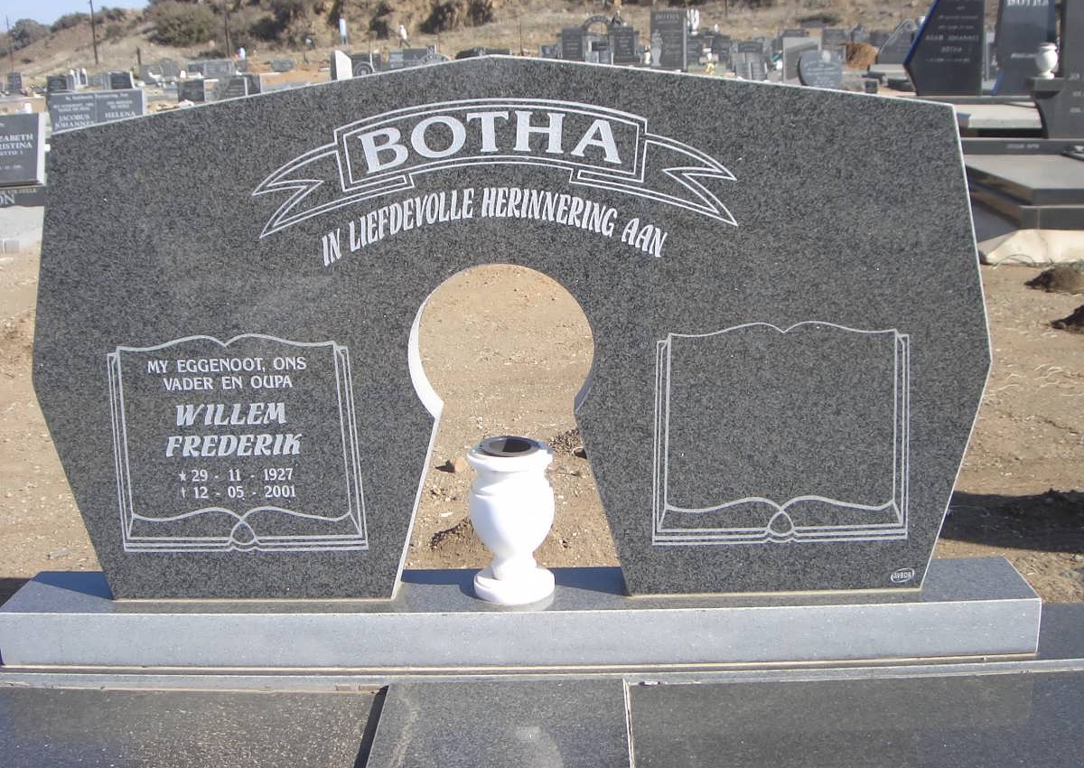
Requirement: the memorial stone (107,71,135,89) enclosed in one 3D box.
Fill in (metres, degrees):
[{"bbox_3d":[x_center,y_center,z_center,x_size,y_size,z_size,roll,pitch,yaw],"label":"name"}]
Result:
[{"bbox_3d":[-11.053,-7.919,32.000,0.623,0.576,0.120,-2,15,0],"label":"memorial stone"}]

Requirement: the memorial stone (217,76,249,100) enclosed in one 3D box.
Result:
[{"bbox_3d":[-6.842,-6.551,27.000,0.651,0.587,0.120,-2,15,0],"label":"memorial stone"}]

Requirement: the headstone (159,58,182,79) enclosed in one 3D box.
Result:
[{"bbox_3d":[-12.243,-10.329,40.000,0.673,0.690,0.130,-2,15,0],"label":"headstone"}]

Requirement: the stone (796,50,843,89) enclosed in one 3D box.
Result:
[{"bbox_3d":[3.783,-4.248,16.500,0.597,0.557,0.120,-1,15,4],"label":"stone"}]

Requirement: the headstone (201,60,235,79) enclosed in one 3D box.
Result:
[{"bbox_3d":[-10.108,-9.798,38.000,1.037,0.684,0.130,-2,15,0],"label":"headstone"}]

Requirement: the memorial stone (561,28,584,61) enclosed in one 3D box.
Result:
[{"bbox_3d":[0.782,-8.603,31.000,0.572,0.953,0.120,-1,15,1],"label":"memorial stone"}]

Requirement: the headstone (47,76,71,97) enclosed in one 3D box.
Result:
[{"bbox_3d":[-11.909,-7.335,30.000,0.553,0.540,0.120,-2,15,0],"label":"headstone"}]

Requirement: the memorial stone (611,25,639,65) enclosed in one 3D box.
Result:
[{"bbox_3d":[2.116,-8.614,31.000,0.659,1.022,0.120,-1,15,1],"label":"memorial stone"}]

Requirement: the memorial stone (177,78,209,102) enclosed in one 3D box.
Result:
[{"bbox_3d":[-7.733,-6.501,27.000,0.627,0.526,0.120,-2,15,0],"label":"memorial stone"}]

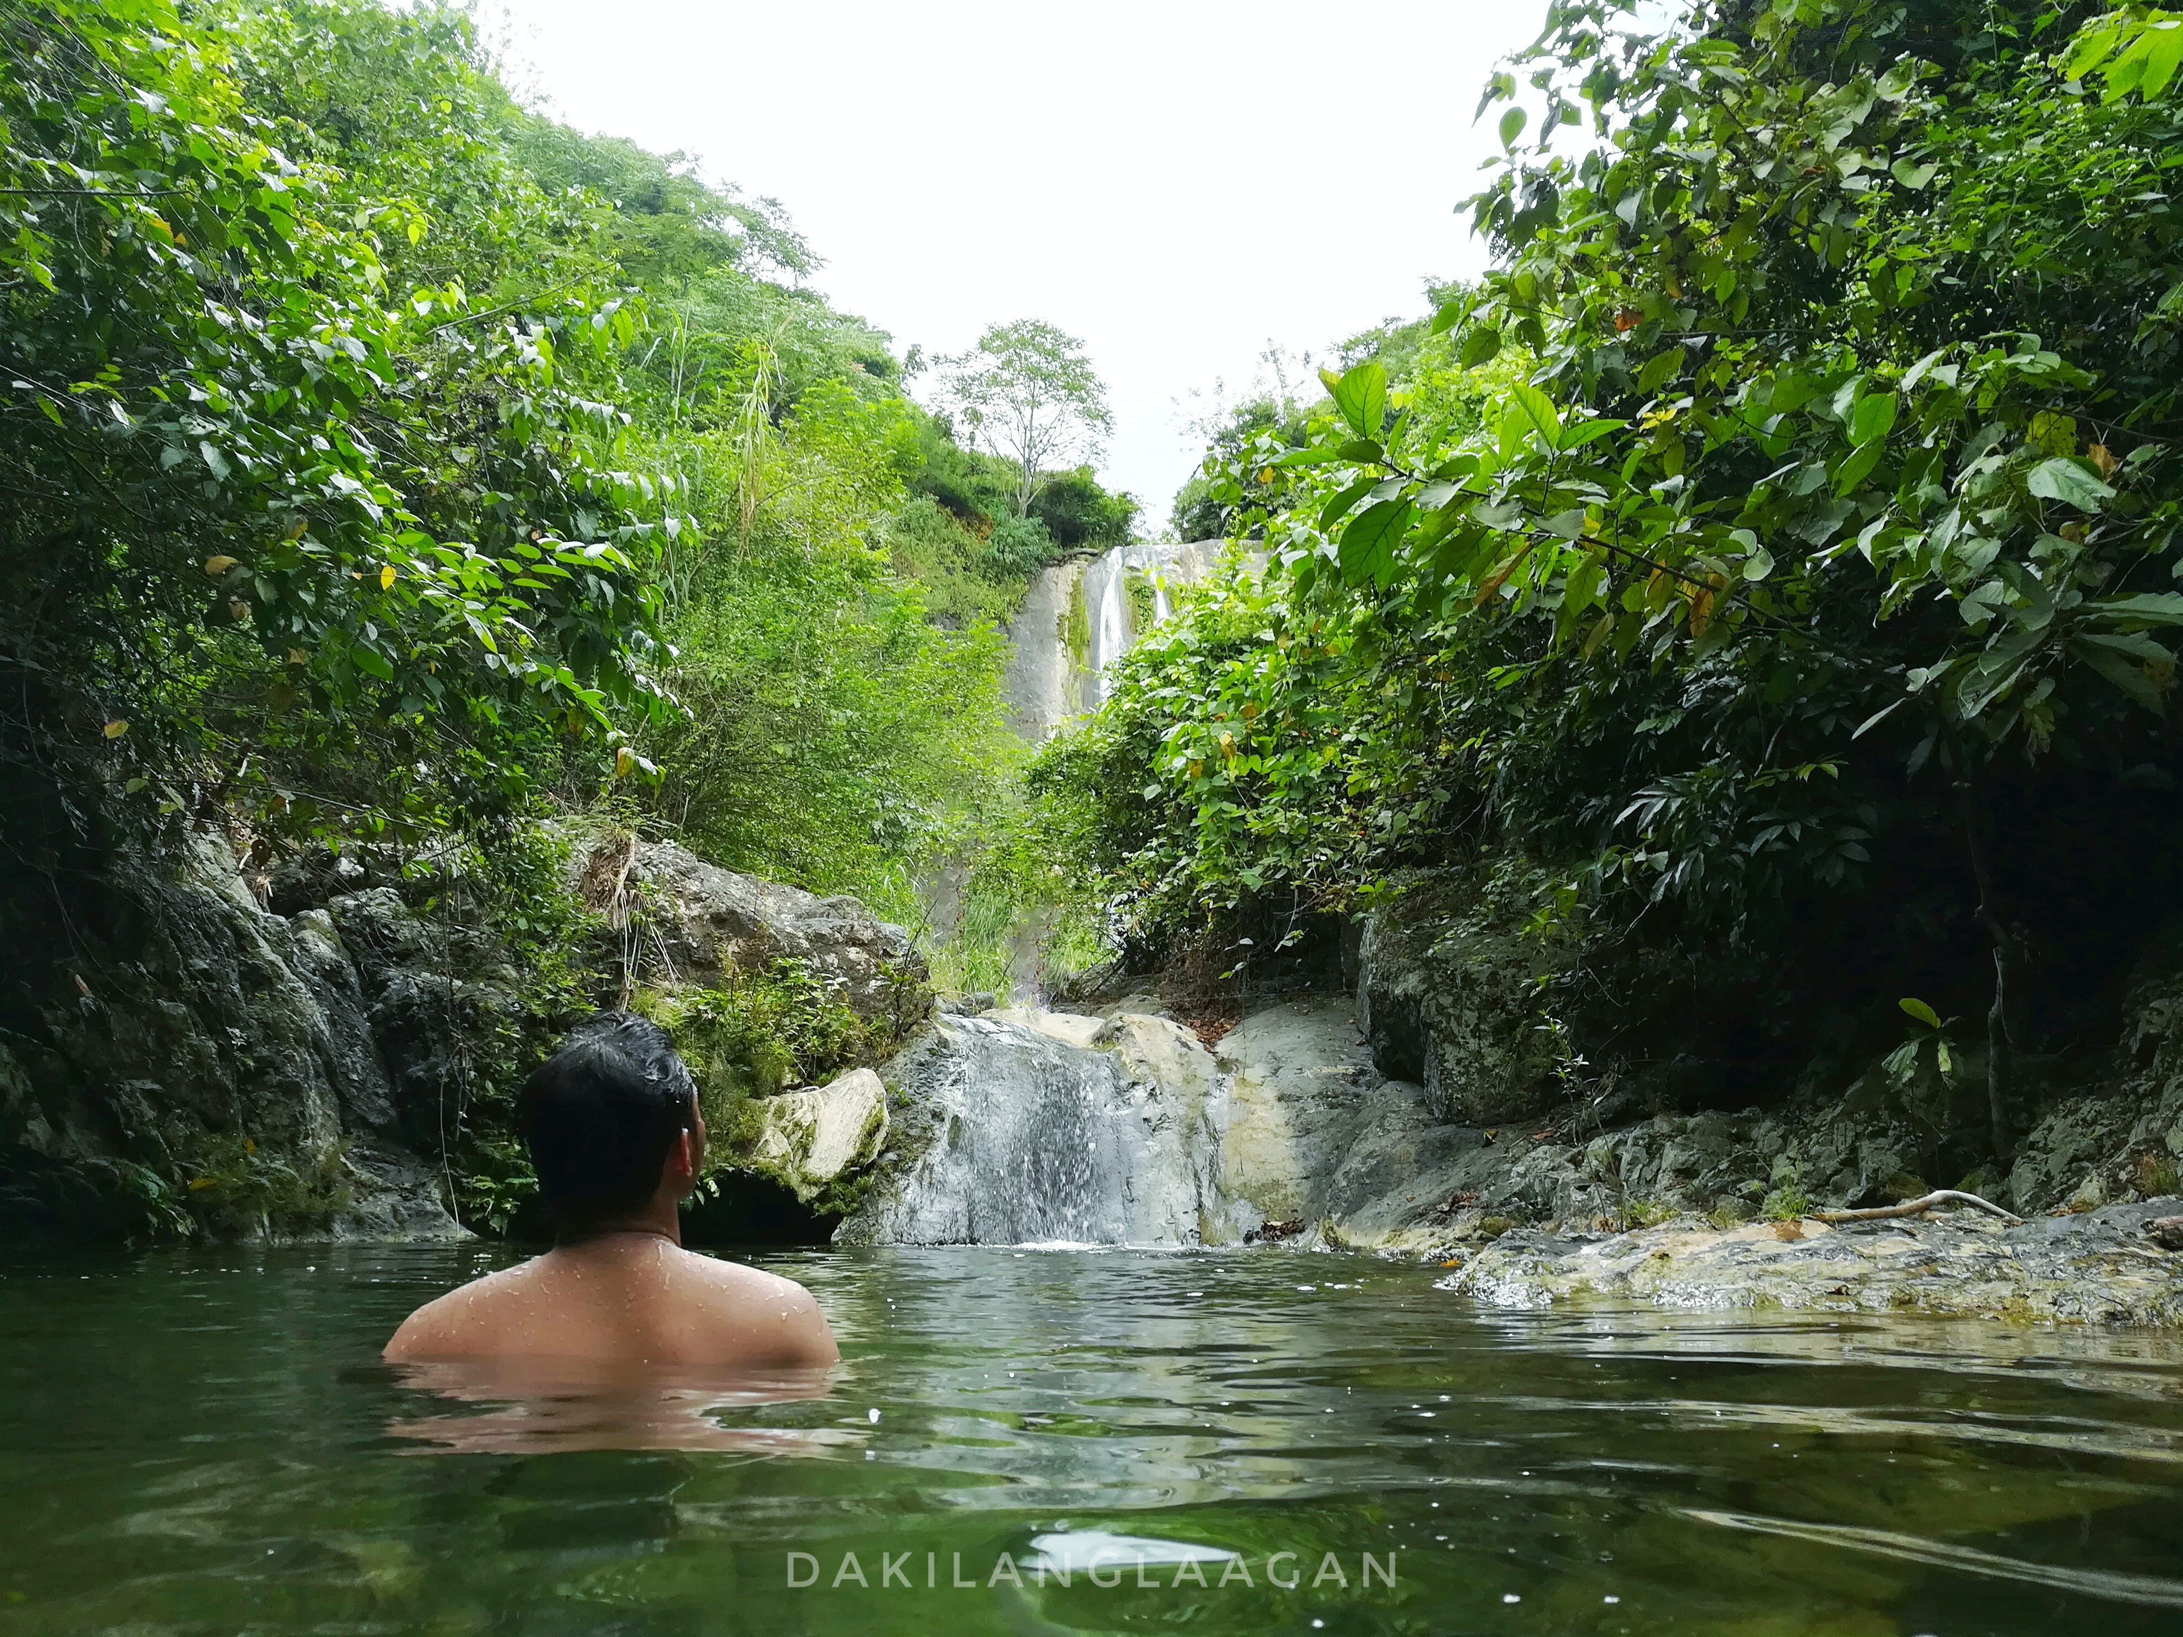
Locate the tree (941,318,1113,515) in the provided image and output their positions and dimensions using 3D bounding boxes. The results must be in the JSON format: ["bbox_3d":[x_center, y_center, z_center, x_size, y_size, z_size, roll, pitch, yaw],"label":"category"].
[{"bbox_3d":[-1.640,-10.150,41.400,4.400,5.300,4.200,0,-13,0],"label":"tree"}]

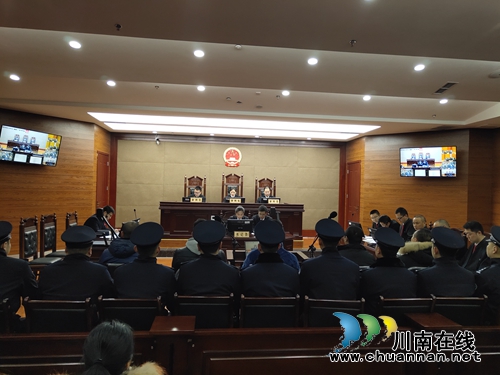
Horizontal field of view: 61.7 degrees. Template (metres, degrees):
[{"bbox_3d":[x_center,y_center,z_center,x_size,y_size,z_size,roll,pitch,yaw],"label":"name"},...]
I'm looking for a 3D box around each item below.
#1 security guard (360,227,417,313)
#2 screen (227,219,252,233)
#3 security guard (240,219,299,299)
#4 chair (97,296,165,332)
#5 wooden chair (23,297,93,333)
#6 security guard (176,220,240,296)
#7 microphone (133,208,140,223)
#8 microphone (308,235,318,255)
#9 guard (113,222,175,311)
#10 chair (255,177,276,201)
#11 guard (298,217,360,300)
[{"bbox_3d":[1.155,1.059,3.720,0.570,1.400,0.800,1,0,-10],"label":"security guard"},{"bbox_3d":[-0.175,0.771,7.900,0.480,0.340,0.170,1,0,-7],"label":"screen"},{"bbox_3d":[0.141,0.946,3.619,0.500,1.365,0.780,1,0,-6],"label":"security guard"},{"bbox_3d":[-0.909,1.185,3.349,0.480,0.840,0.540,1,0,-6],"label":"chair"},{"bbox_3d":[-1.434,1.250,3.300,0.480,0.880,0.520,1,0,-2],"label":"wooden chair"},{"bbox_3d":[-0.350,0.943,3.569,0.530,1.350,0.780,1,0,-6],"label":"security guard"},{"bbox_3d":[-2.104,0.568,7.800,0.140,0.340,0.100,1,0,10],"label":"microphone"},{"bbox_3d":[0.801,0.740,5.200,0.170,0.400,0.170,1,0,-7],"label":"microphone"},{"bbox_3d":[-0.854,0.940,3.519,0.520,1.335,0.780,1,0,-6],"label":"guard"},{"bbox_3d":[0.432,0.526,11.450,0.620,1.560,0.620,1,0,-7],"label":"chair"},{"bbox_3d":[0.627,0.948,3.669,0.510,1.380,0.780,1,0,-6],"label":"guard"}]

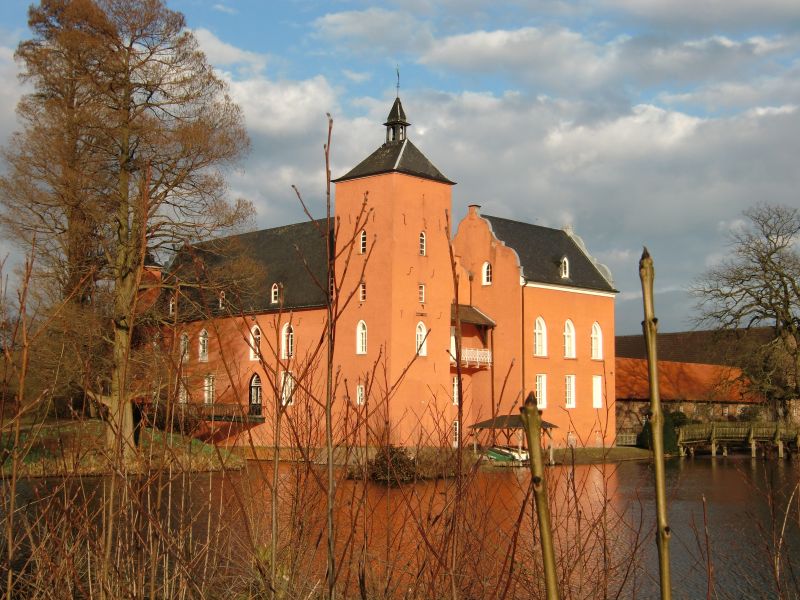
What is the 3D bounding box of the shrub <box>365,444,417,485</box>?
[{"bbox_3d":[-0.464,8.993,60.908,2.688,2.072,2.419,0,-5,0],"label":"shrub"}]

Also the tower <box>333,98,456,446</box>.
[{"bbox_3d":[-0.409,-2.229,78.466,6.496,25.190,6.496,-5,-7,44],"label":"tower"}]

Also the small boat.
[{"bbox_3d":[7.280,10.561,74.250,1.350,0.750,3.600,4,-6,-35],"label":"small boat"}]

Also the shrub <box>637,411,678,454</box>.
[{"bbox_3d":[20.959,10.721,88.884,3.039,3.513,2.941,0,-5,0],"label":"shrub"}]

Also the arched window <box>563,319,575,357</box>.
[{"bbox_3d":[12.774,2.950,82.121,0.270,2.952,1.458,-5,-7,44],"label":"arched window"}]

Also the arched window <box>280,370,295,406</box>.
[{"bbox_3d":[-8.443,6.687,82.072,1.402,2.635,0.270,-5,-7,44],"label":"arched window"}]

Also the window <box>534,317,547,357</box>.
[{"bbox_3d":[10.295,2.677,79.620,0.270,2.936,1.370,-5,-7,44],"label":"window"}]

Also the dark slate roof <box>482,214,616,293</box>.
[{"bbox_3d":[10.454,-3.497,89.470,11.600,5.800,9.800,6,-8,-43],"label":"dark slate roof"}]

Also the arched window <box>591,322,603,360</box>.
[{"bbox_3d":[15.318,3.199,84.691,0.270,2.967,1.422,-5,-7,44],"label":"arched window"}]

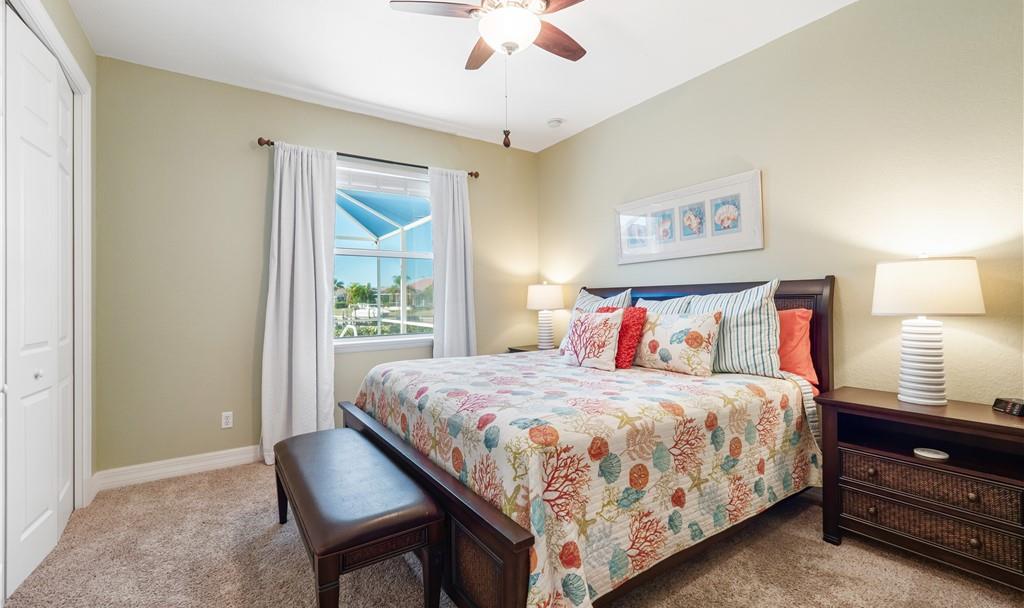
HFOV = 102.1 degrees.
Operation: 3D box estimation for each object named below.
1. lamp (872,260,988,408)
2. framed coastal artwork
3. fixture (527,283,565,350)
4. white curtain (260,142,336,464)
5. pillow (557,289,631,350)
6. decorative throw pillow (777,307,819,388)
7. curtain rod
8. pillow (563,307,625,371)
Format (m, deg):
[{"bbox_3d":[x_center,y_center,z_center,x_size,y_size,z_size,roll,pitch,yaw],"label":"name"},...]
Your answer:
[{"bbox_3d":[1.980,0.127,2.000,0.390,0.710,0.390,0,0,-35],"label":"lamp"},{"bbox_3d":[1.314,-0.620,3.279,0.030,0.530,1.250,0,0,-35],"label":"framed coastal artwork"},{"bbox_3d":[0.344,0.127,4.327,0.390,0.710,0.390,0,0,0],"label":"fixture"},{"bbox_3d":[-1.665,-0.025,3.265,0.540,2.460,0.140,0,0,-32],"label":"white curtain"},{"bbox_3d":[0.692,0.145,3.497,0.180,0.580,0.570,29,-16,-32],"label":"pillow"},{"bbox_3d":[1.484,0.245,2.574,0.170,0.460,0.660,16,-9,-34],"label":"decorative throw pillow"},{"bbox_3d":[-1.124,-1.260,3.643,1.900,0.055,0.090,0,0,-32],"label":"curtain rod"},{"bbox_3d":[0.603,0.245,3.013,0.160,0.440,0.460,17,-10,-34],"label":"pillow"}]

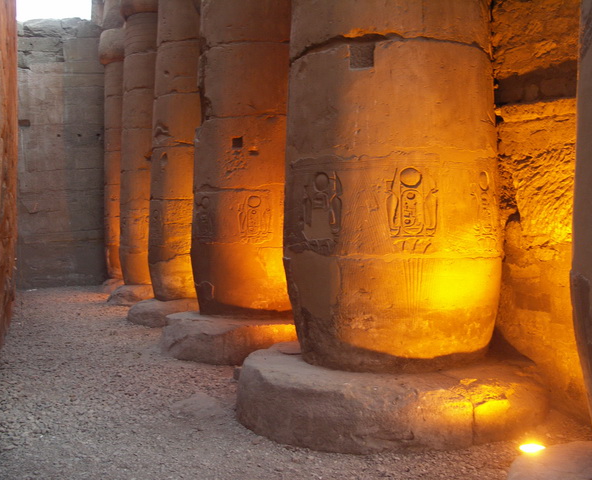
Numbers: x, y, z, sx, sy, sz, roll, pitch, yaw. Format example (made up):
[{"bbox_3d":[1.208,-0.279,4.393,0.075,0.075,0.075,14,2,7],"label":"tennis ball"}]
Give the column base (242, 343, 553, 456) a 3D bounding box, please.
[{"bbox_3d":[0.876,1.342,6.701,2.870,0.510,2.870,0,0,0],"label":"column base"}]

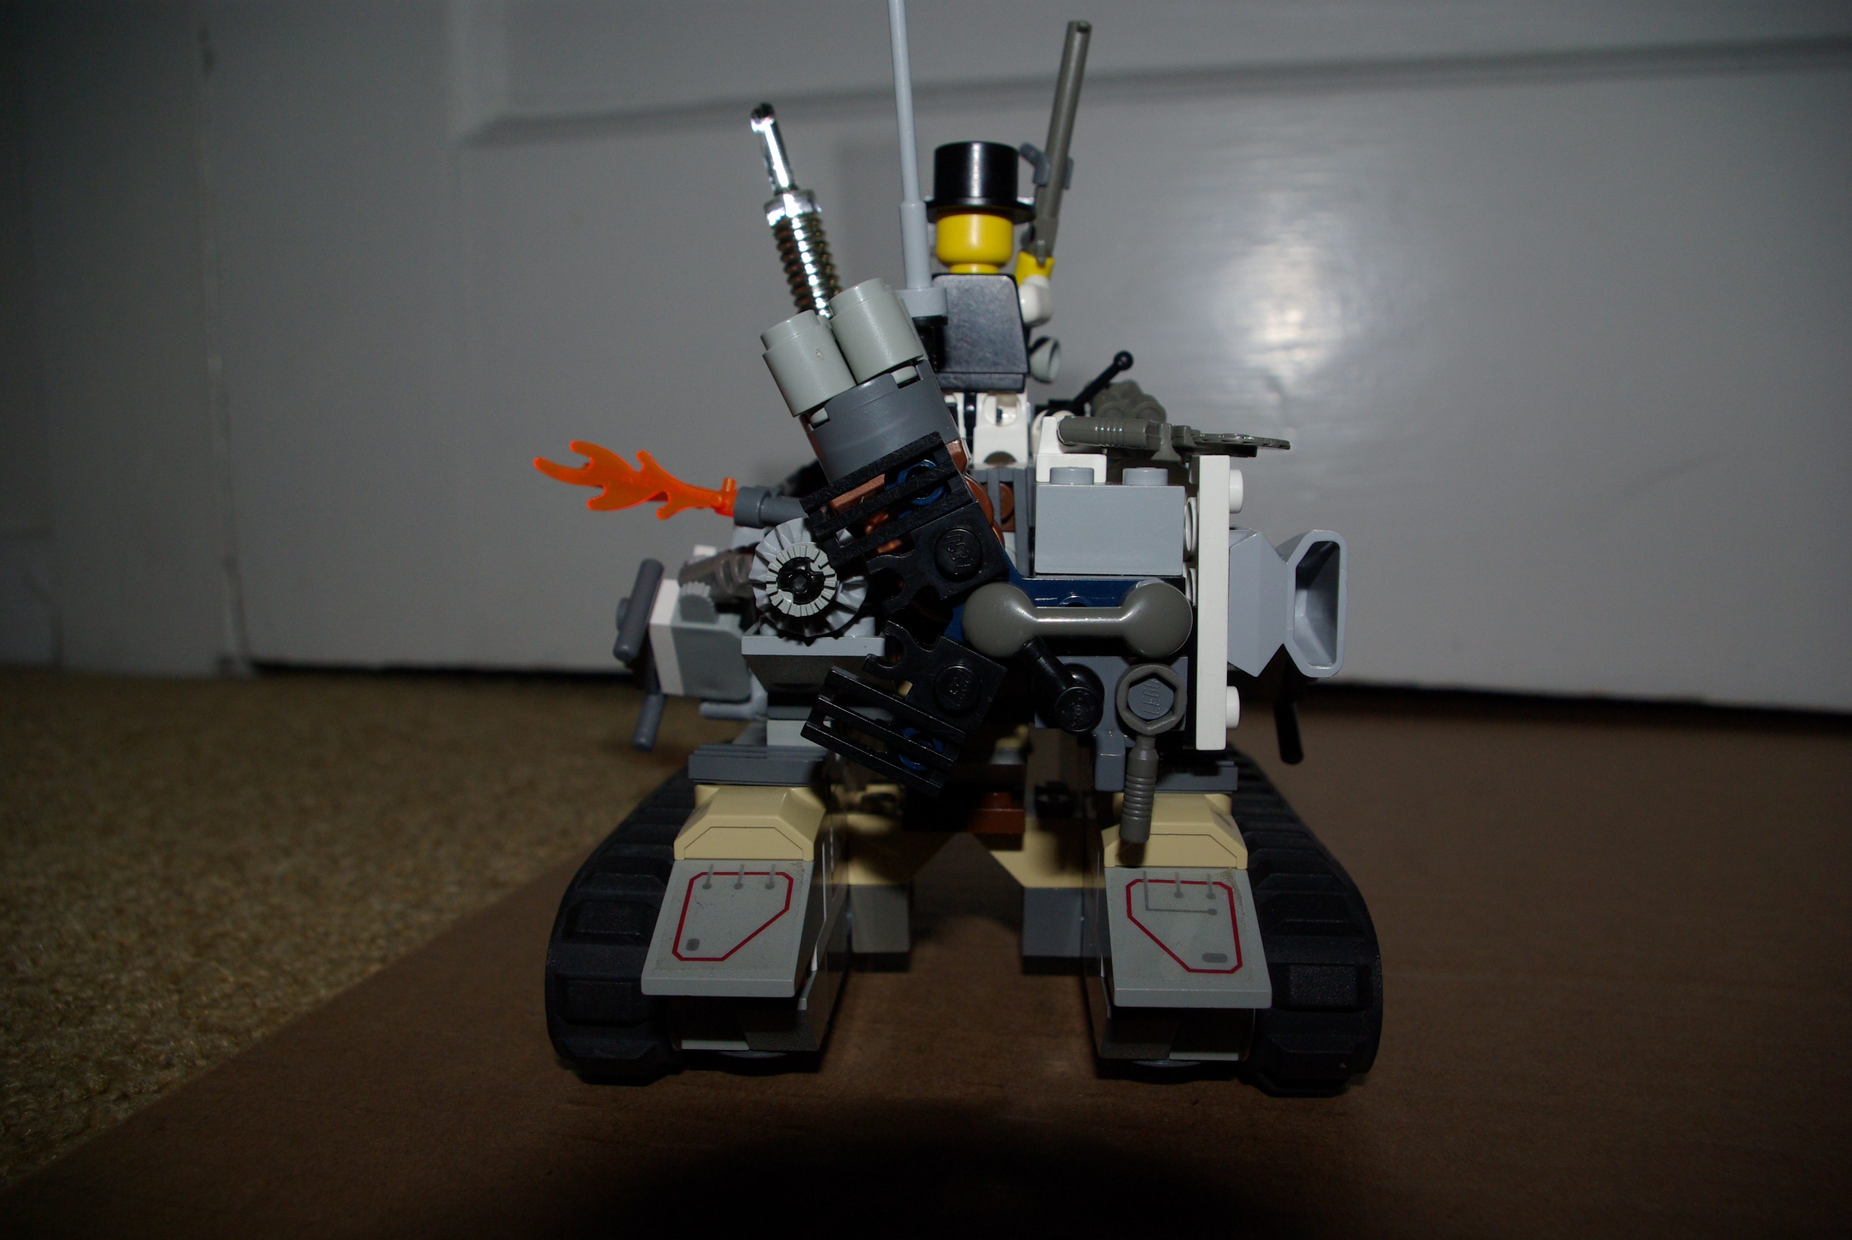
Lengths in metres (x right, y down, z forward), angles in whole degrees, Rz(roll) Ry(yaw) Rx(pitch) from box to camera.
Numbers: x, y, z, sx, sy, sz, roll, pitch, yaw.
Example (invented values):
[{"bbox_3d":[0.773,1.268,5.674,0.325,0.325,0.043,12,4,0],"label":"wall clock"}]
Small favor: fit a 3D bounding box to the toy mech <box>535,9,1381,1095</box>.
[{"bbox_3d":[0.004,-0.018,0.195,0.095,0.126,0.116,0,4,4],"label":"toy mech"}]

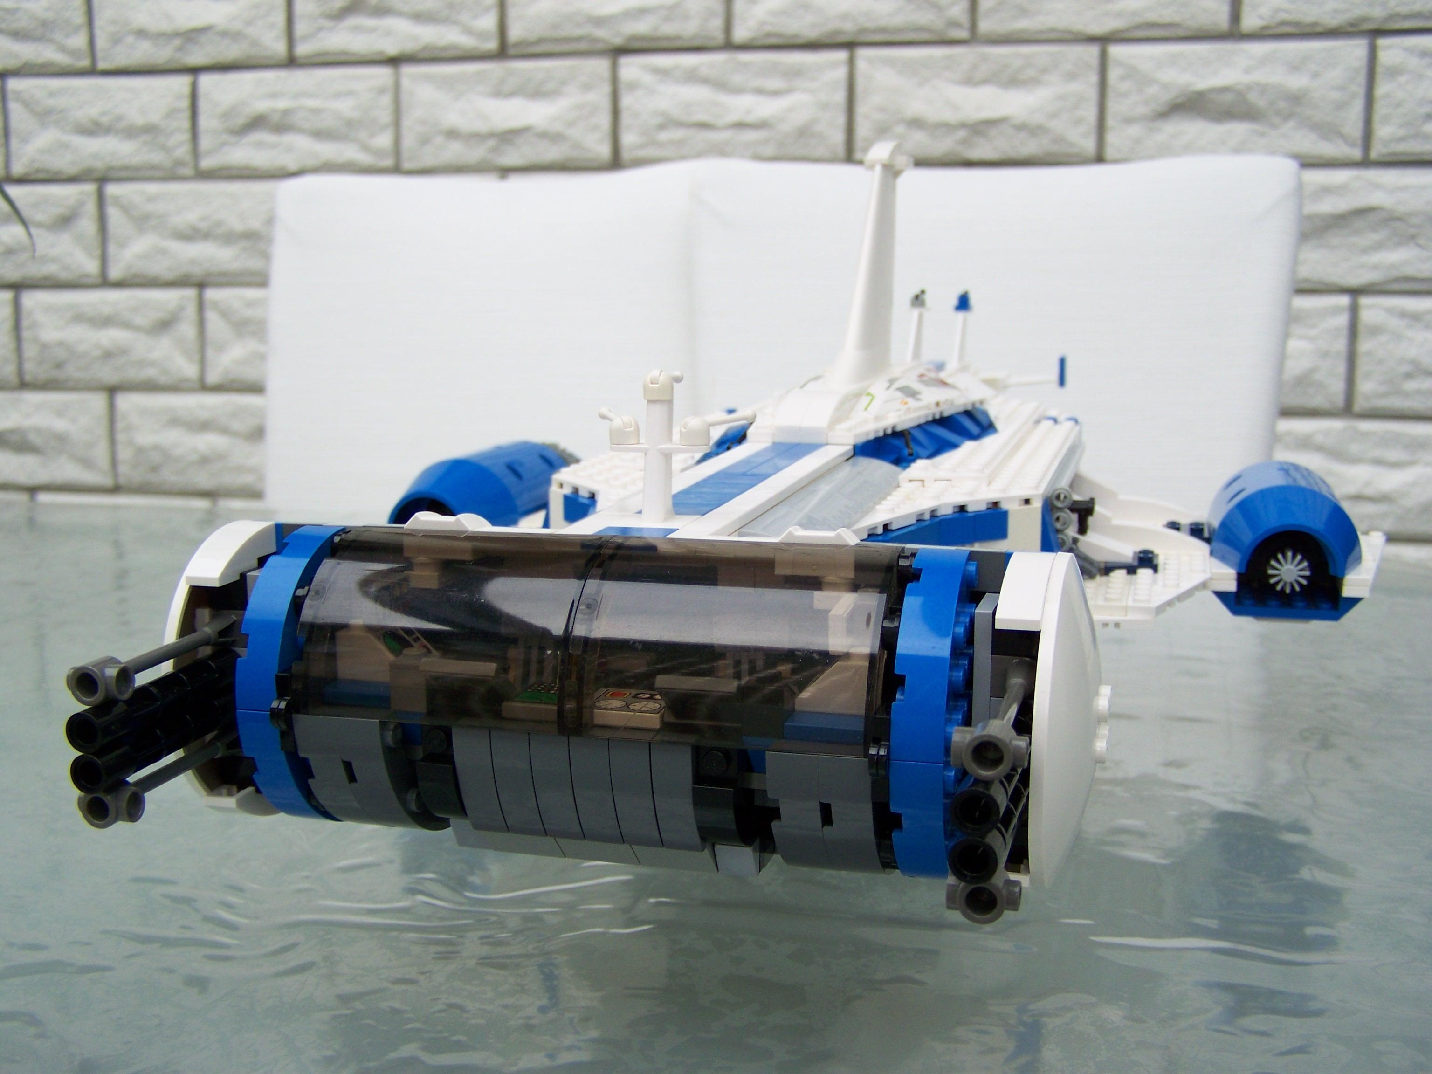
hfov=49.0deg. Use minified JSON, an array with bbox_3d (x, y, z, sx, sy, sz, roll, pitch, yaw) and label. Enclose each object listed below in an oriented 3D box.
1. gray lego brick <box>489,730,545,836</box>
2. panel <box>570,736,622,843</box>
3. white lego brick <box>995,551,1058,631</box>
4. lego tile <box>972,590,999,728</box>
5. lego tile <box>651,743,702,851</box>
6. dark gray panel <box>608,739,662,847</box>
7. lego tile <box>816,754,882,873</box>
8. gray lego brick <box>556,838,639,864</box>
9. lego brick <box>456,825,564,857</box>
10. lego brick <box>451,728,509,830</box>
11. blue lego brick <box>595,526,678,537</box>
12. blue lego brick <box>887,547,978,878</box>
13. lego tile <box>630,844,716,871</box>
[{"bbox_3d":[-0.038,0.048,0.308,0.008,0.024,0.010,2,11,16],"label":"gray lego brick"},{"bbox_3d":[-0.023,0.049,0.303,0.008,0.024,0.010,2,11,16],"label":"panel"},{"bbox_3d":[0.057,0.010,0.289,0.008,0.010,0.024,2,11,16],"label":"white lego brick"},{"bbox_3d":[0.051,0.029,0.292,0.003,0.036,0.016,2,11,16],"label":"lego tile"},{"bbox_3d":[-0.007,0.049,0.299,0.008,0.024,0.010,2,11,16],"label":"lego tile"},{"bbox_3d":[-0.015,0.049,0.301,0.008,0.024,0.010,2,11,16],"label":"dark gray panel"},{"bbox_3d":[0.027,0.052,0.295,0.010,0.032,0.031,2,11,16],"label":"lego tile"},{"bbox_3d":[-0.023,0.060,0.310,0.016,0.008,0.004,2,54,16],"label":"gray lego brick"},{"bbox_3d":[-0.042,0.060,0.316,0.024,0.008,0.004,2,54,16],"label":"lego brick"},{"bbox_3d":[-0.045,0.047,0.304,0.008,0.024,0.010,2,11,16],"label":"lego brick"},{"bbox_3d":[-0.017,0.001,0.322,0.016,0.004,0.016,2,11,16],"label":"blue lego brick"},{"bbox_3d":[0.040,0.037,0.294,0.011,0.064,0.032,2,11,16],"label":"blue lego brick"},{"bbox_3d":[-0.008,0.061,0.306,0.016,0.008,0.004,2,54,16],"label":"lego tile"}]

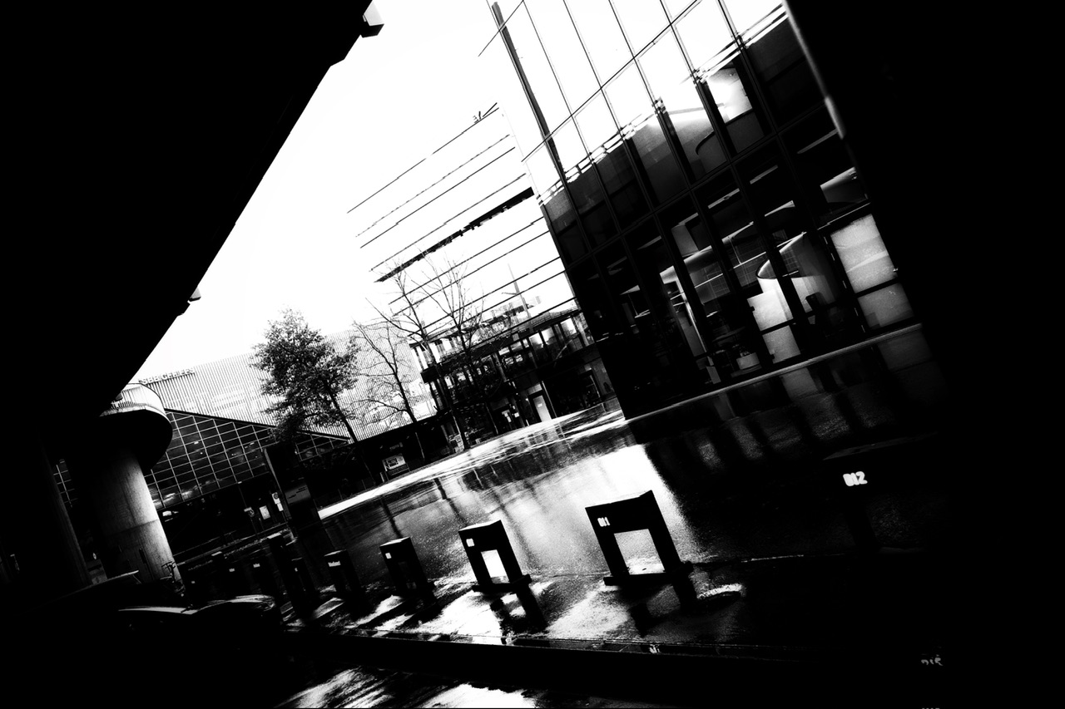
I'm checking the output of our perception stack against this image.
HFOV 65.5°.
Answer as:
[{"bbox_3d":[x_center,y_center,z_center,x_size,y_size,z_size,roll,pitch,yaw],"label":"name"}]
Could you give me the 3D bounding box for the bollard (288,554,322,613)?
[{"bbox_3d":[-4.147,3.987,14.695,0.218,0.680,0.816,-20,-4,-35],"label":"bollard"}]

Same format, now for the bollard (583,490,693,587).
[{"bbox_3d":[0.829,1.516,6.823,0.224,0.680,0.843,-20,-4,-35],"label":"bollard"}]

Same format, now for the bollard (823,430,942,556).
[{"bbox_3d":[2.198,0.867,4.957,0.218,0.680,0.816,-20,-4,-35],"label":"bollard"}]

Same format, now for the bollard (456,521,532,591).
[{"bbox_3d":[-0.441,2.149,8.812,0.224,0.680,0.843,-20,-4,-35],"label":"bollard"}]

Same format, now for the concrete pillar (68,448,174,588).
[{"bbox_3d":[-11.907,5.351,24.491,1.771,4.990,1.771,-20,-3,-28],"label":"concrete pillar"}]

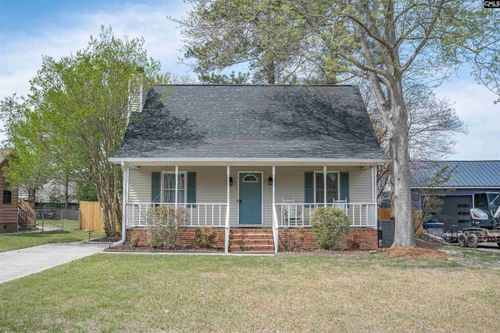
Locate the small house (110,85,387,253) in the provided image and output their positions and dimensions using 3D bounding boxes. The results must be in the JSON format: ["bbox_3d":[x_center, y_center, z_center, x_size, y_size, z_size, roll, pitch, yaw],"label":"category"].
[{"bbox_3d":[0.030,-0.330,22.000,10.200,7.100,10.100,0,-3,0],"label":"small house"}]

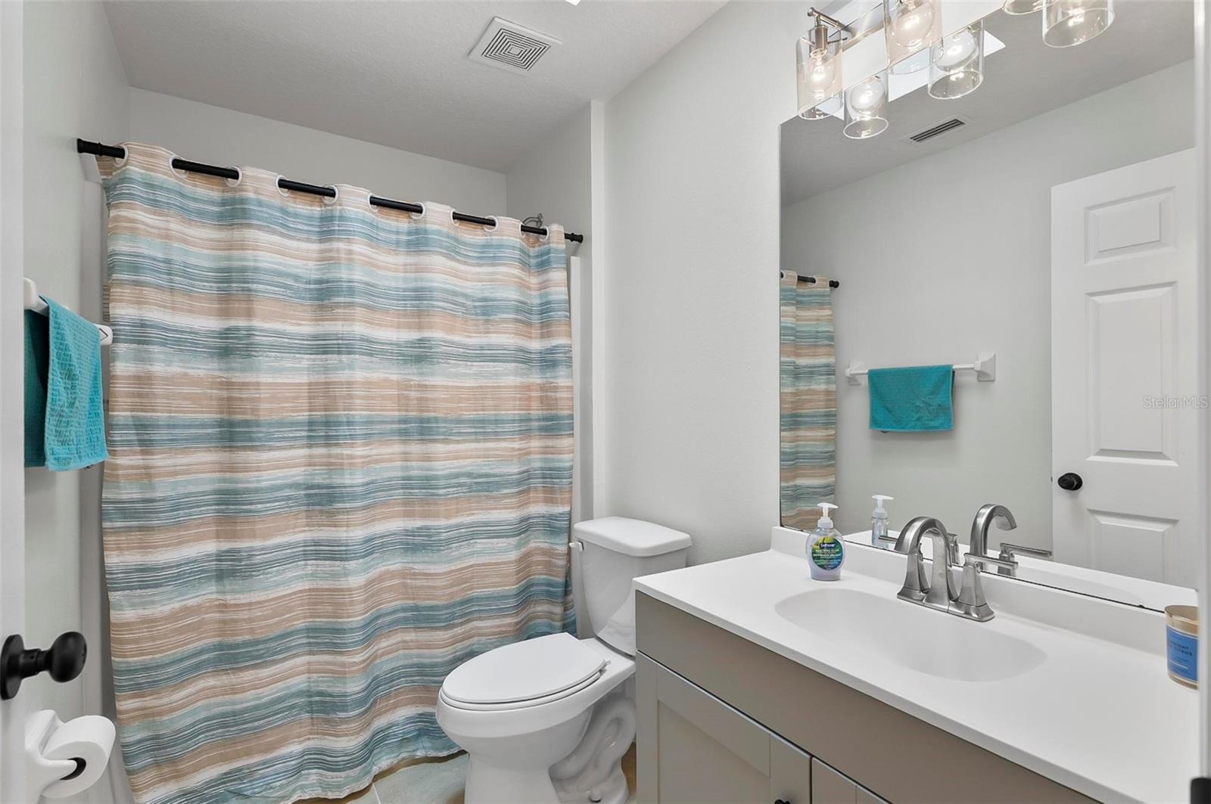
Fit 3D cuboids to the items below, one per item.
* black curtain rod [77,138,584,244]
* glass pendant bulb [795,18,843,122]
[{"bbox_3d":[-0.735,-0.671,1.812,1.520,0.040,0.040,0,0,-32],"label":"black curtain rod"},{"bbox_3d":[0.504,-0.800,1.265,0.098,0.214,0.098,0,0,-33],"label":"glass pendant bulb"}]

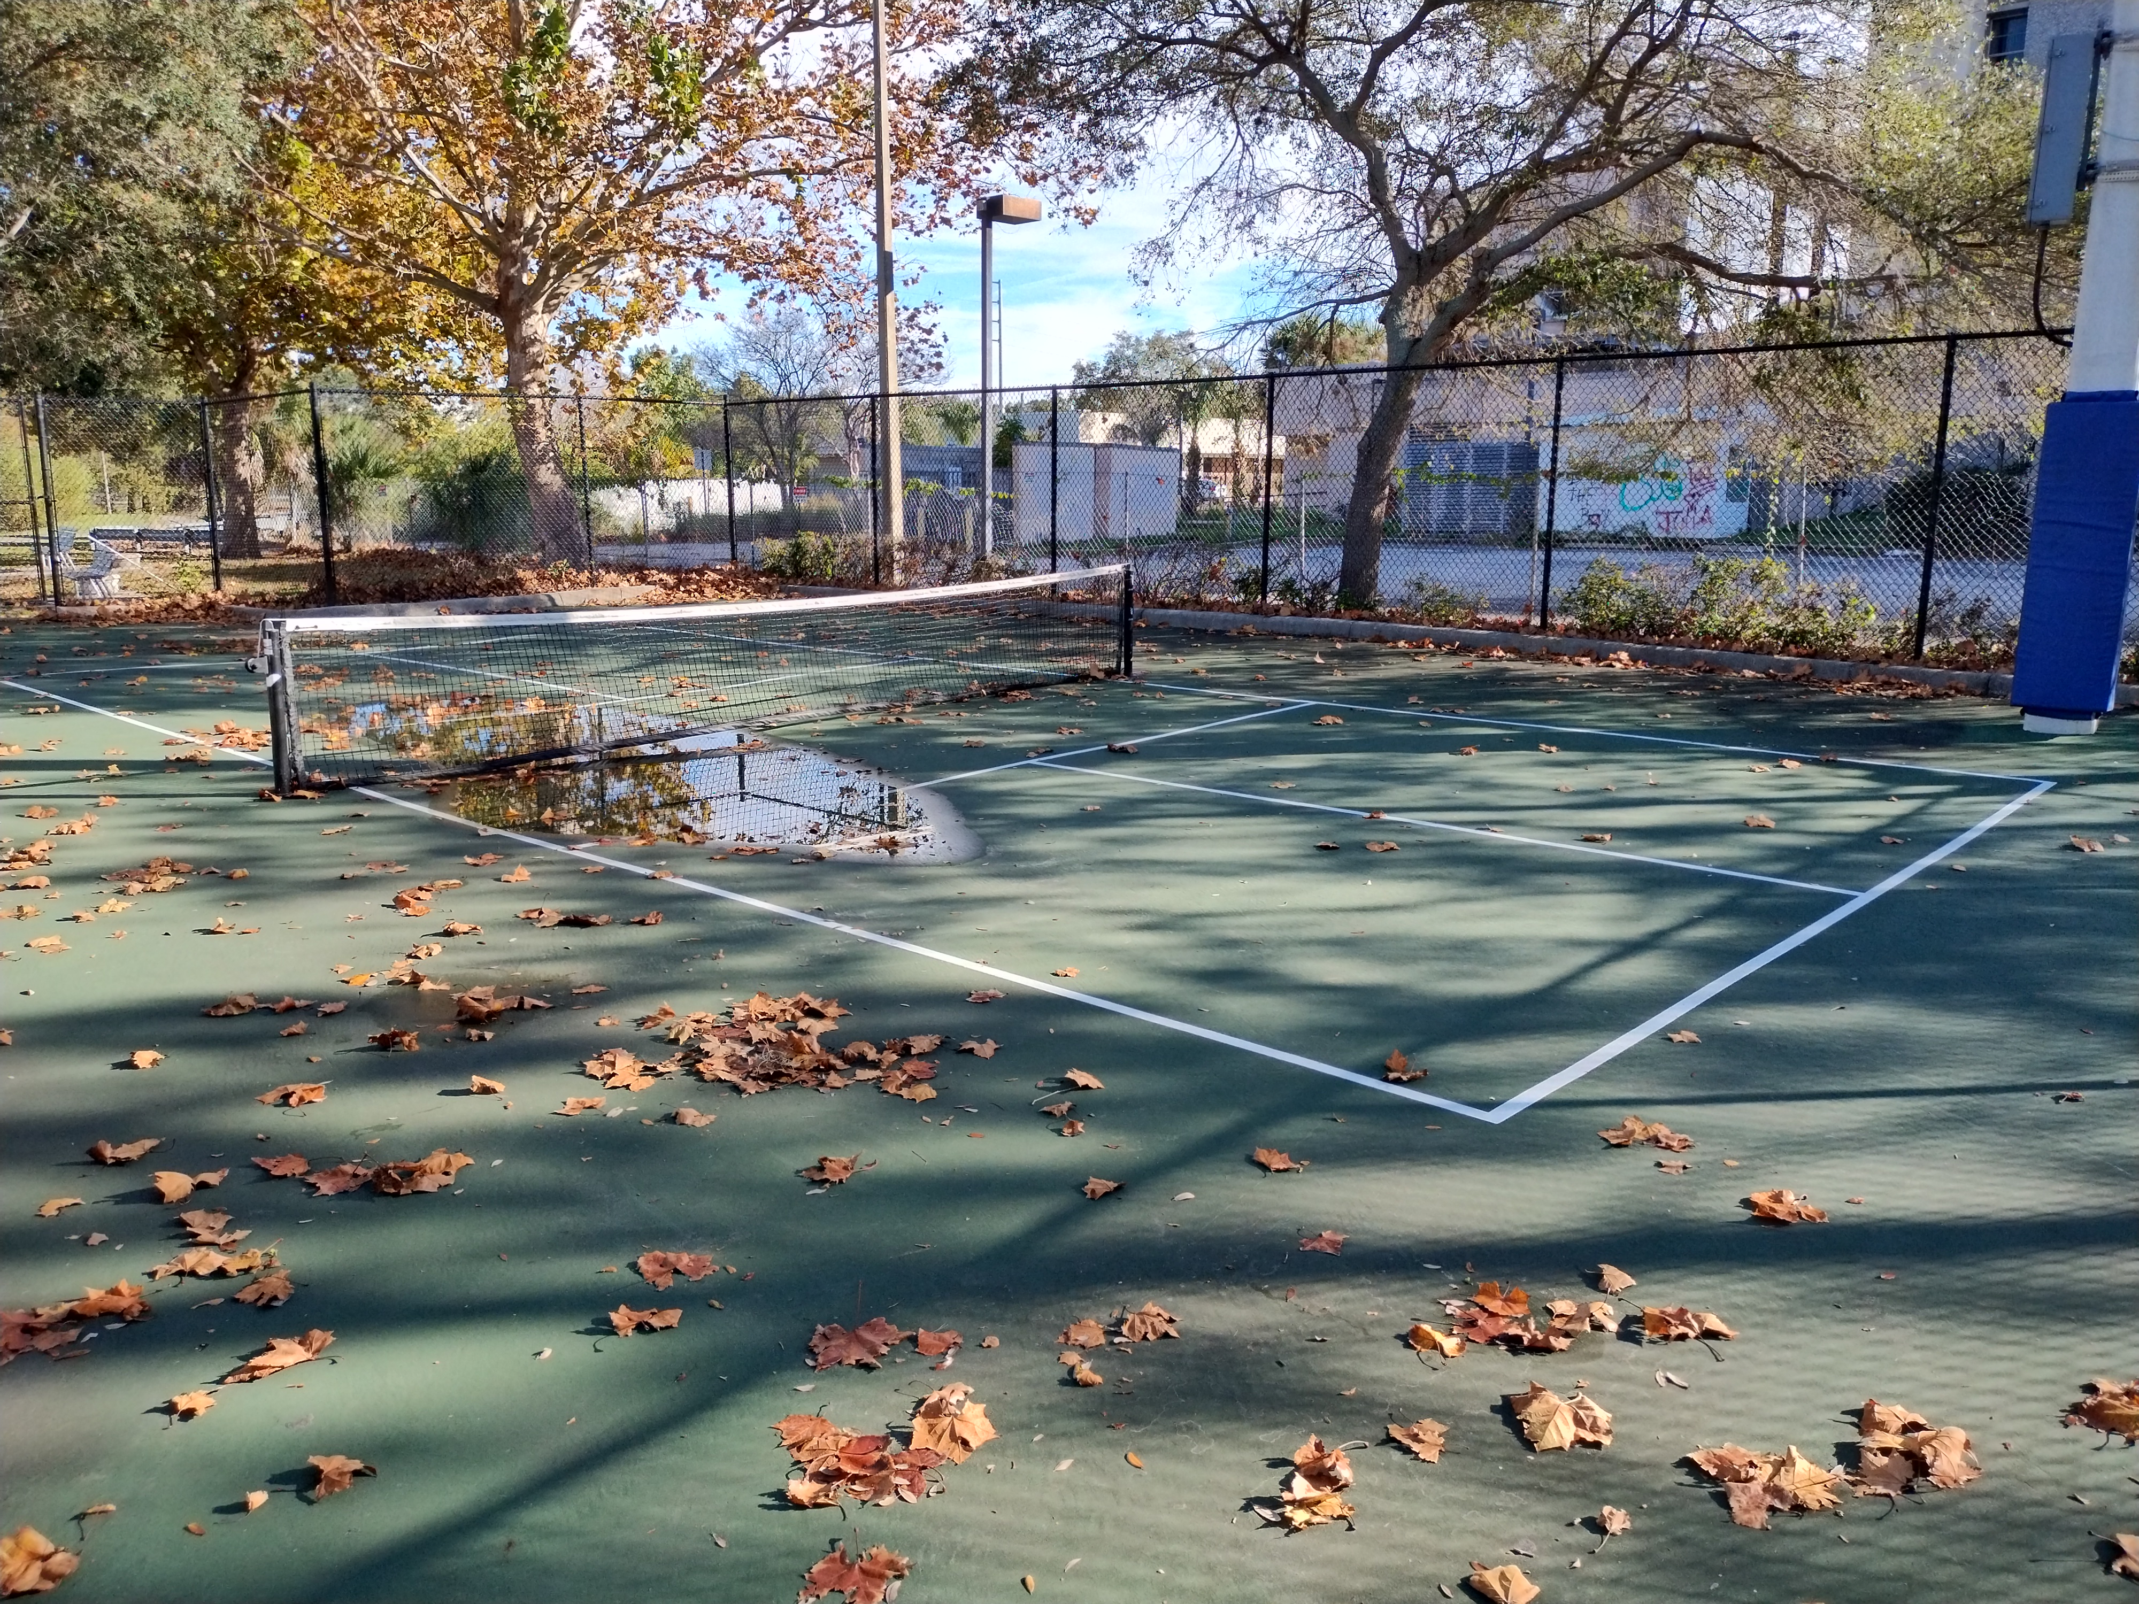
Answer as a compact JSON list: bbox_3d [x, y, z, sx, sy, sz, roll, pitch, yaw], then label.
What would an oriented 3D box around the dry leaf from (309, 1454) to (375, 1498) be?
[{"bbox_3d":[-1.134,1.051,2.407,0.102,0.042,0.070,-2,11,-8],"label":"dry leaf"}]

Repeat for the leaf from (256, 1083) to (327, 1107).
[{"bbox_3d":[-1.989,0.750,3.950,0.176,0.034,0.080,-1,11,-3],"label":"leaf"}]

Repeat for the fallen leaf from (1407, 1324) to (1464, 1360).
[{"bbox_3d":[0.659,0.972,2.781,0.100,0.036,0.062,3,12,18],"label":"fallen leaf"}]

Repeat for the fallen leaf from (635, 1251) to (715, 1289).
[{"bbox_3d":[-0.780,0.925,3.054,0.160,0.032,0.110,0,11,0],"label":"fallen leaf"}]

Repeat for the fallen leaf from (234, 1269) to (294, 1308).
[{"bbox_3d":[-1.555,0.940,2.986,0.108,0.036,0.090,-2,11,-10],"label":"fallen leaf"}]

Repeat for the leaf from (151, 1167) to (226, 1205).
[{"bbox_3d":[-1.949,0.849,3.419,0.172,0.048,0.085,-4,12,-20],"label":"leaf"}]

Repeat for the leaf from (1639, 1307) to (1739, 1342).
[{"bbox_3d":[1.127,0.948,2.812,0.169,0.036,0.076,0,11,0],"label":"leaf"}]

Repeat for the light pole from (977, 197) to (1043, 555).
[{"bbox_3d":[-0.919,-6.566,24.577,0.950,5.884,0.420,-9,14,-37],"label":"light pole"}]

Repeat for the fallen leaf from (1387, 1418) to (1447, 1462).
[{"bbox_3d":[0.562,1.032,2.499,0.098,0.028,0.096,1,11,5],"label":"fallen leaf"}]

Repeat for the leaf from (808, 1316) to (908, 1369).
[{"bbox_3d":[-0.379,0.962,2.764,0.172,0.030,0.148,0,11,0],"label":"leaf"}]

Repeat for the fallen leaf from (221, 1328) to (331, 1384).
[{"bbox_3d":[-1.386,0.966,2.711,0.169,0.045,0.085,-7,13,-31],"label":"fallen leaf"}]

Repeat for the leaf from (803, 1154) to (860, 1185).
[{"bbox_3d":[-0.535,0.821,3.460,0.128,0.035,0.105,0,11,0],"label":"leaf"}]

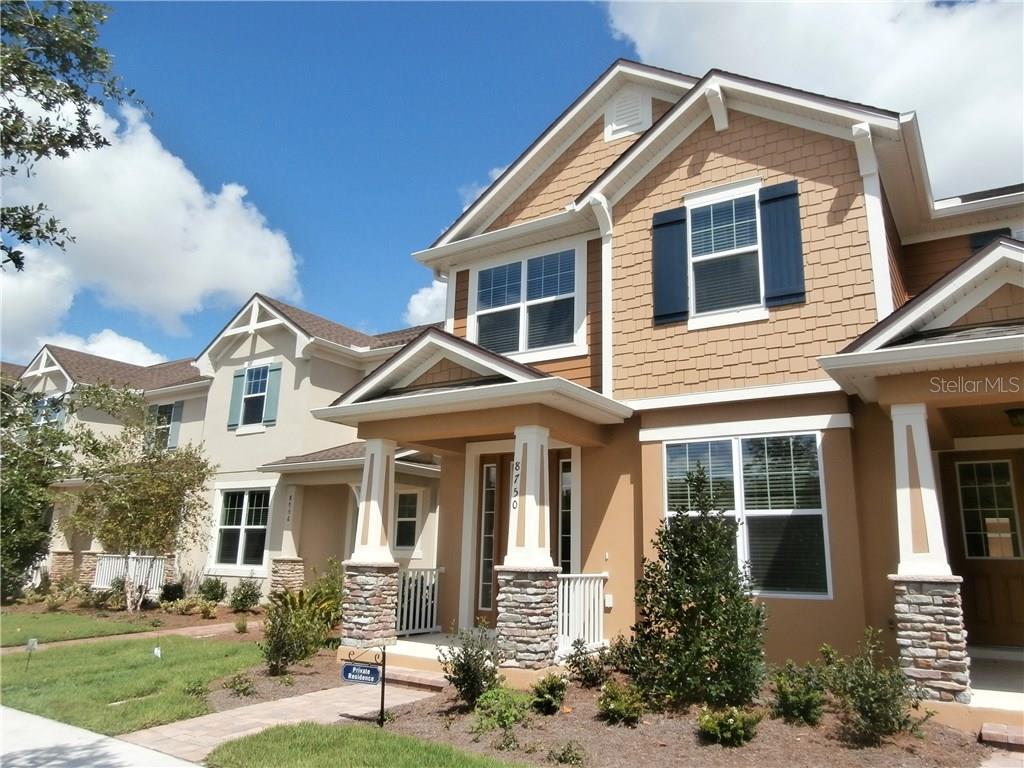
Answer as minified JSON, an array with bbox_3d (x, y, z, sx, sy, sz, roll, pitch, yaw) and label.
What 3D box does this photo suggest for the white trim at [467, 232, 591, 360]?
[{"bbox_3d":[0.182,-1.168,10.885,2.221,1.845,0.083,-7,-16,33],"label":"white trim"}]

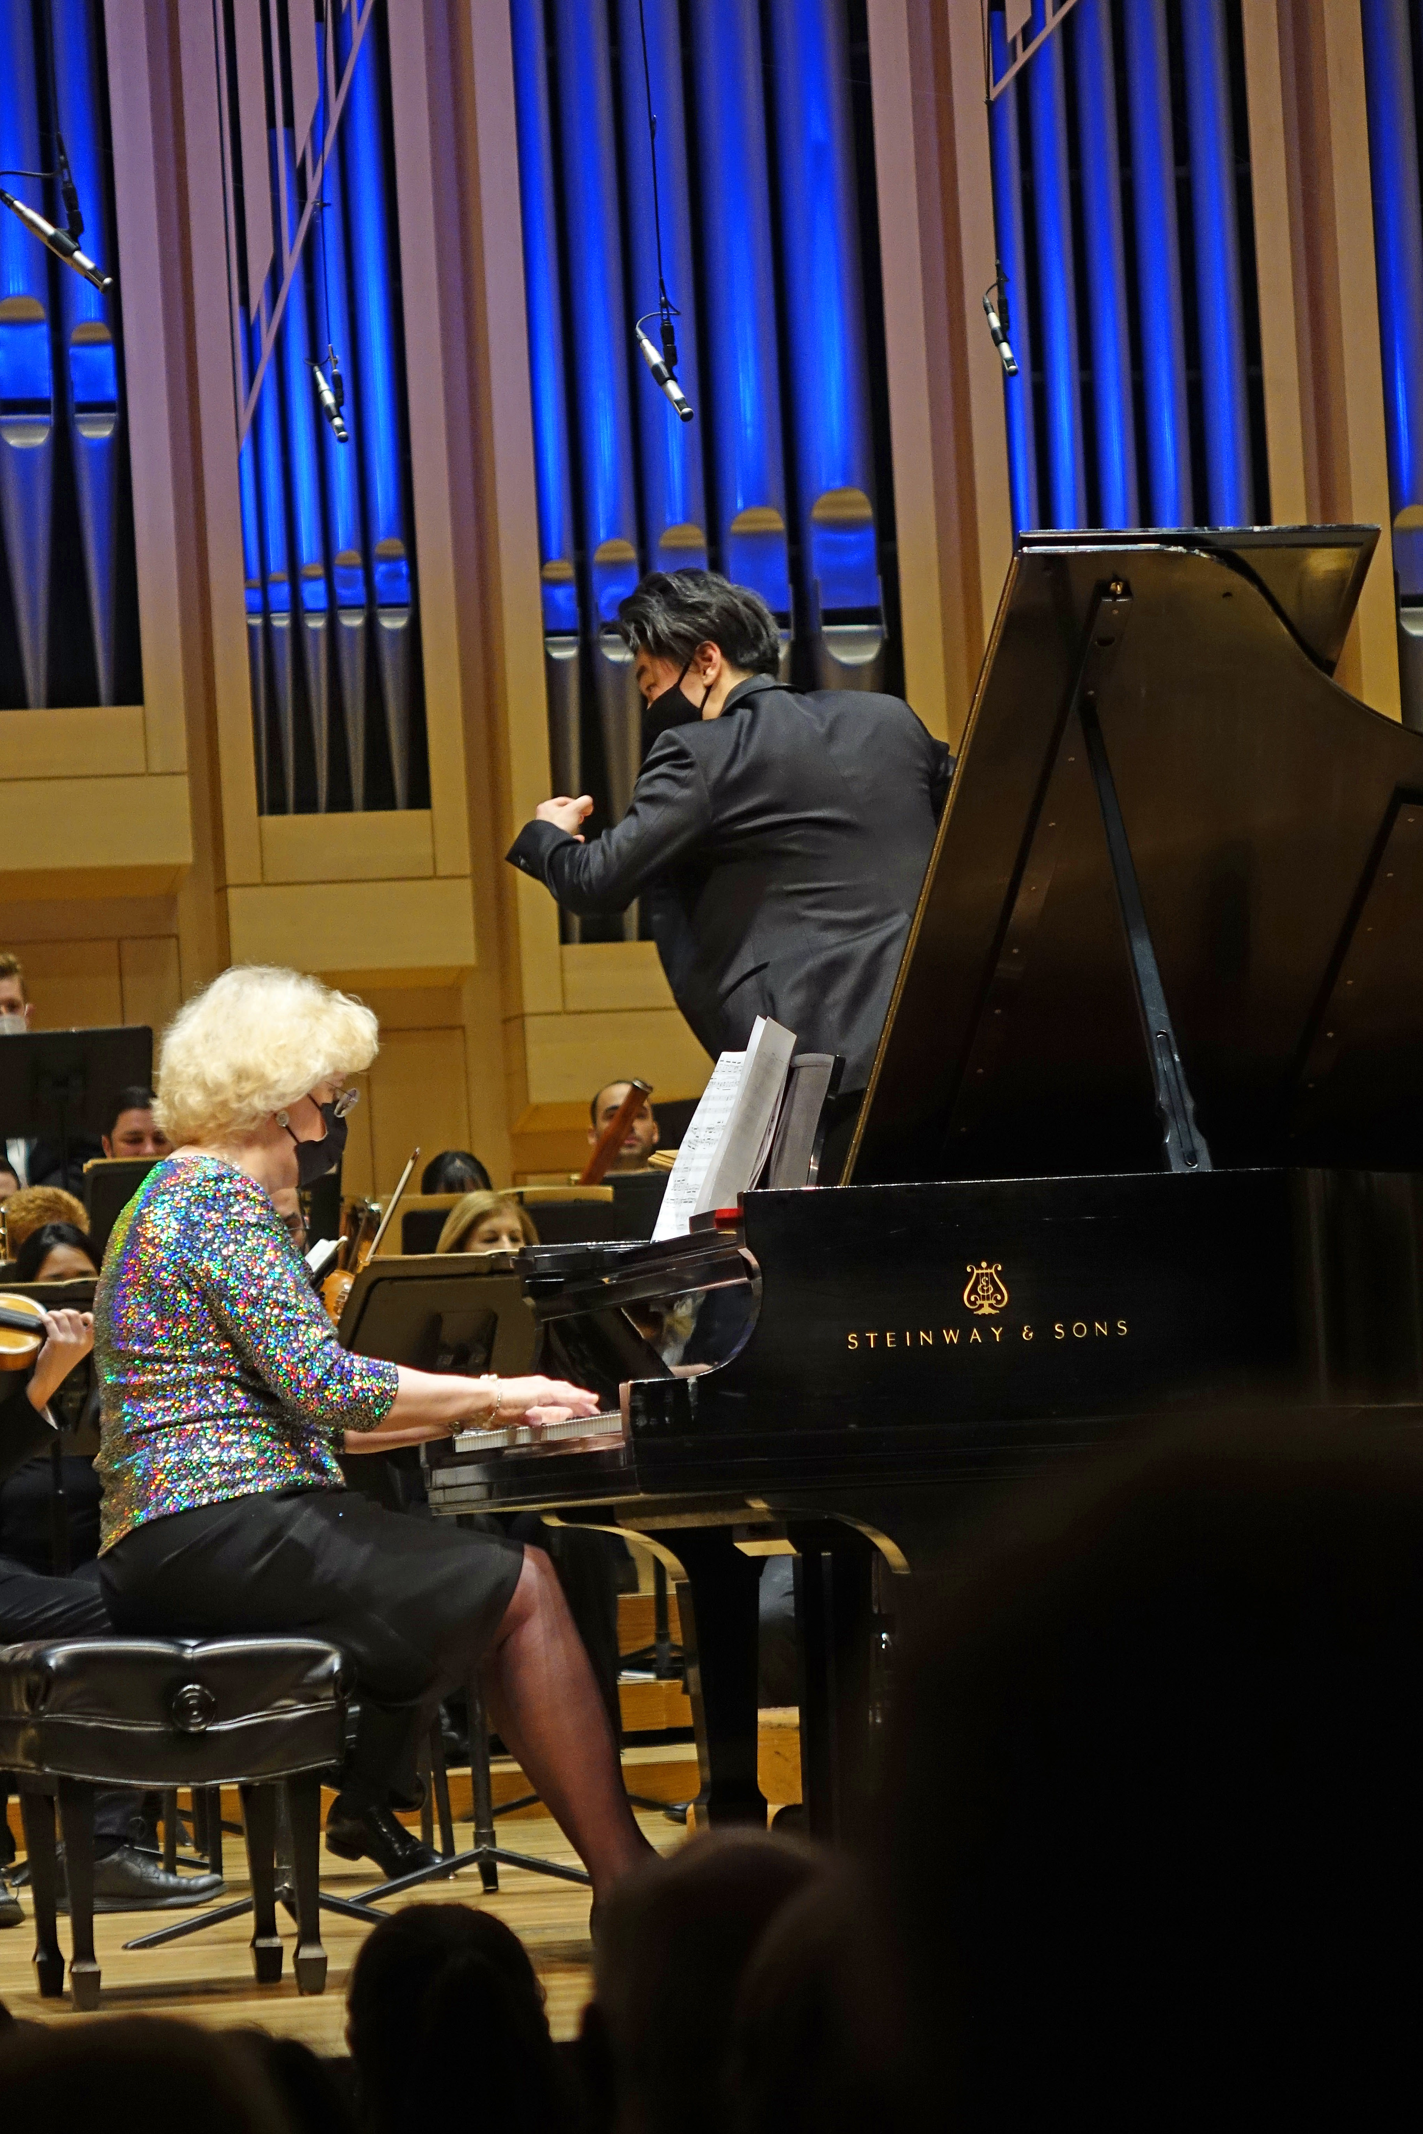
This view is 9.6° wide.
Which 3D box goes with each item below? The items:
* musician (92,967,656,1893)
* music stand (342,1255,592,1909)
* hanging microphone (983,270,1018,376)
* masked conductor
[{"bbox_3d":[-0.400,0.539,11.230,0.800,1.361,0.520,-2,-3,-12],"label":"musician"},{"bbox_3d":[-0.411,0.862,14.400,0.510,1.092,0.430,-1,-4,-38],"label":"music stand"},{"bbox_3d":[0.615,-1.579,18.000,0.080,0.220,0.050,-4,-3,6],"label":"hanging microphone"},{"bbox_3d":[0.092,0.107,13.000,0.720,1.740,0.580,-1,-4,-37],"label":"masked conductor"}]

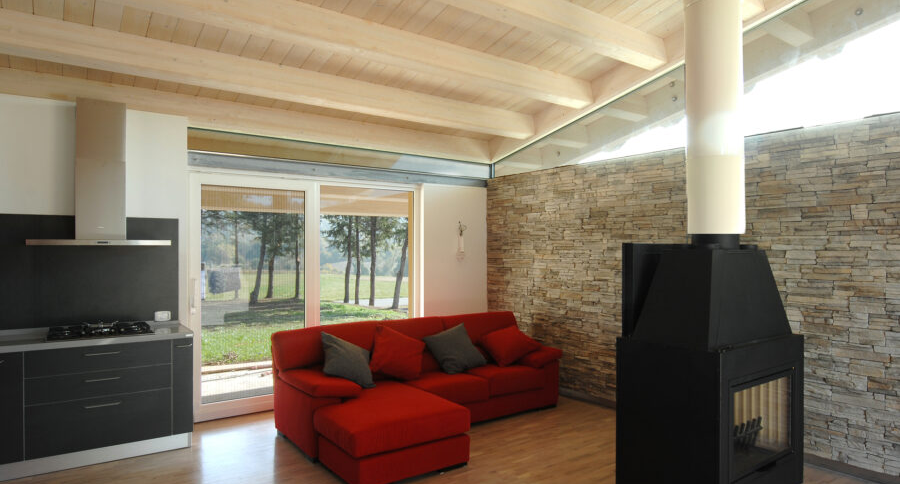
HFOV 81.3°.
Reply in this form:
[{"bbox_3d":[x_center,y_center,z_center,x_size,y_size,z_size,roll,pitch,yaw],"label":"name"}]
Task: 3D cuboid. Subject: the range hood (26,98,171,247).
[{"bbox_3d":[-2.737,-0.532,4.144,0.900,1.121,0.520,0,-1,-34],"label":"range hood"}]

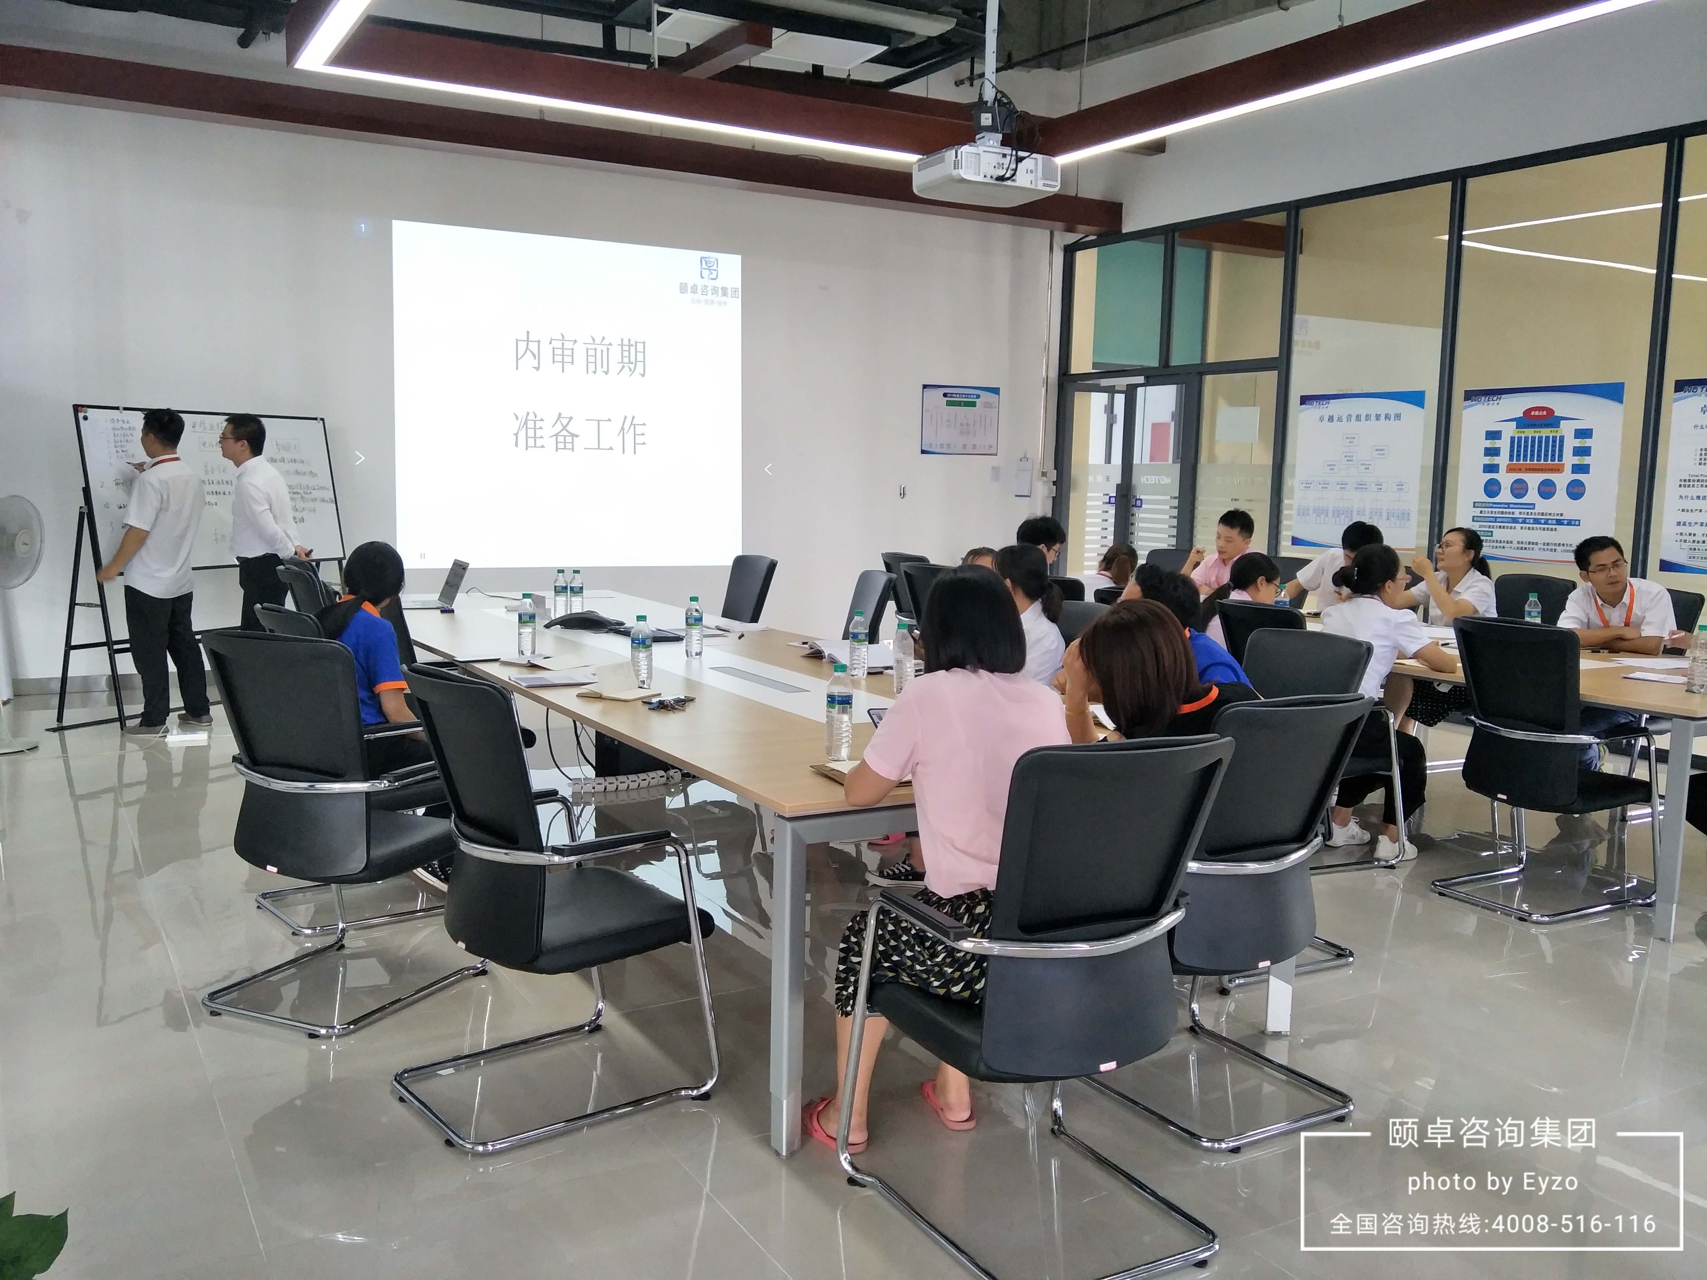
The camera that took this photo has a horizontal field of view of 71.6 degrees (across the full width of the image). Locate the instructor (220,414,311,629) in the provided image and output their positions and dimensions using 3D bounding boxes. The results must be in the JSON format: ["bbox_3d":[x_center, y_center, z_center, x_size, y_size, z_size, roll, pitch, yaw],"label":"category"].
[{"bbox_3d":[-3.077,-0.361,6.159,0.417,1.640,0.429,3,8,14],"label":"instructor"}]

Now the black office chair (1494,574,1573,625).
[{"bbox_3d":[3.440,0.187,6.172,0.630,1.000,0.570,-3,9,-32],"label":"black office chair"}]

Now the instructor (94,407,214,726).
[{"bbox_3d":[-3.537,-0.356,6.013,0.444,1.630,0.482,7,9,38],"label":"instructor"}]

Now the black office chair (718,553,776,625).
[{"bbox_3d":[-0.712,0.097,5.665,0.580,0.965,0.520,-2,8,-25],"label":"black office chair"}]

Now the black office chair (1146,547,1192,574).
[{"bbox_3d":[1.933,-0.092,7.895,0.630,1.000,0.570,-3,8,-30],"label":"black office chair"}]

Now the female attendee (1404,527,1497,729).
[{"bbox_3d":[2.718,0.069,5.573,0.713,1.210,0.486,-1,8,-17],"label":"female attendee"}]

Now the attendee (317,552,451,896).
[{"bbox_3d":[-1.586,0.263,3.971,0.750,1.250,0.500,-4,9,-38],"label":"attendee"}]

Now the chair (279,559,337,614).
[{"bbox_3d":[-2.220,0.184,5.310,0.630,1.000,0.570,-3,9,-32],"label":"chair"}]

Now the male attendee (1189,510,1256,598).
[{"bbox_3d":[2.052,-0.121,6.696,0.679,1.230,0.498,-4,9,-35],"label":"male attendee"}]

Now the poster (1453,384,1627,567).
[{"bbox_3d":[4.029,-0.971,6.950,0.020,1.020,0.910,-4,9,-36],"label":"poster"}]

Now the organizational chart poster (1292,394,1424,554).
[{"bbox_3d":[3.154,-1.065,7.443,0.012,0.980,0.849,-2,8,-25],"label":"organizational chart poster"}]

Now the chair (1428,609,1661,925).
[{"bbox_3d":[2.372,0.405,4.060,0.582,0.965,0.517,-1,8,-21],"label":"chair"}]

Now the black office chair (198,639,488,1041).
[{"bbox_3d":[-1.359,0.451,3.130,0.544,0.965,0.553,5,8,28],"label":"black office chair"}]

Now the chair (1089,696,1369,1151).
[{"bbox_3d":[0.841,0.602,2.857,0.570,1.000,0.630,-3,9,-33],"label":"chair"}]

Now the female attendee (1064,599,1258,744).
[{"bbox_3d":[0.773,0.493,3.006,0.520,1.170,0.800,-4,9,-37],"label":"female attendee"}]

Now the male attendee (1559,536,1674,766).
[{"bbox_3d":[3.434,0.192,5.251,0.750,1.250,0.520,-4,9,-37],"label":"male attendee"}]

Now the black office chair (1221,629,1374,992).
[{"bbox_3d":[1.201,0.484,3.737,0.630,1.000,0.570,-3,8,-30],"label":"black office chair"}]

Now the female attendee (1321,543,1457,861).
[{"bbox_3d":[1.934,0.229,4.379,0.688,1.200,0.510,-2,8,-25],"label":"female attendee"}]

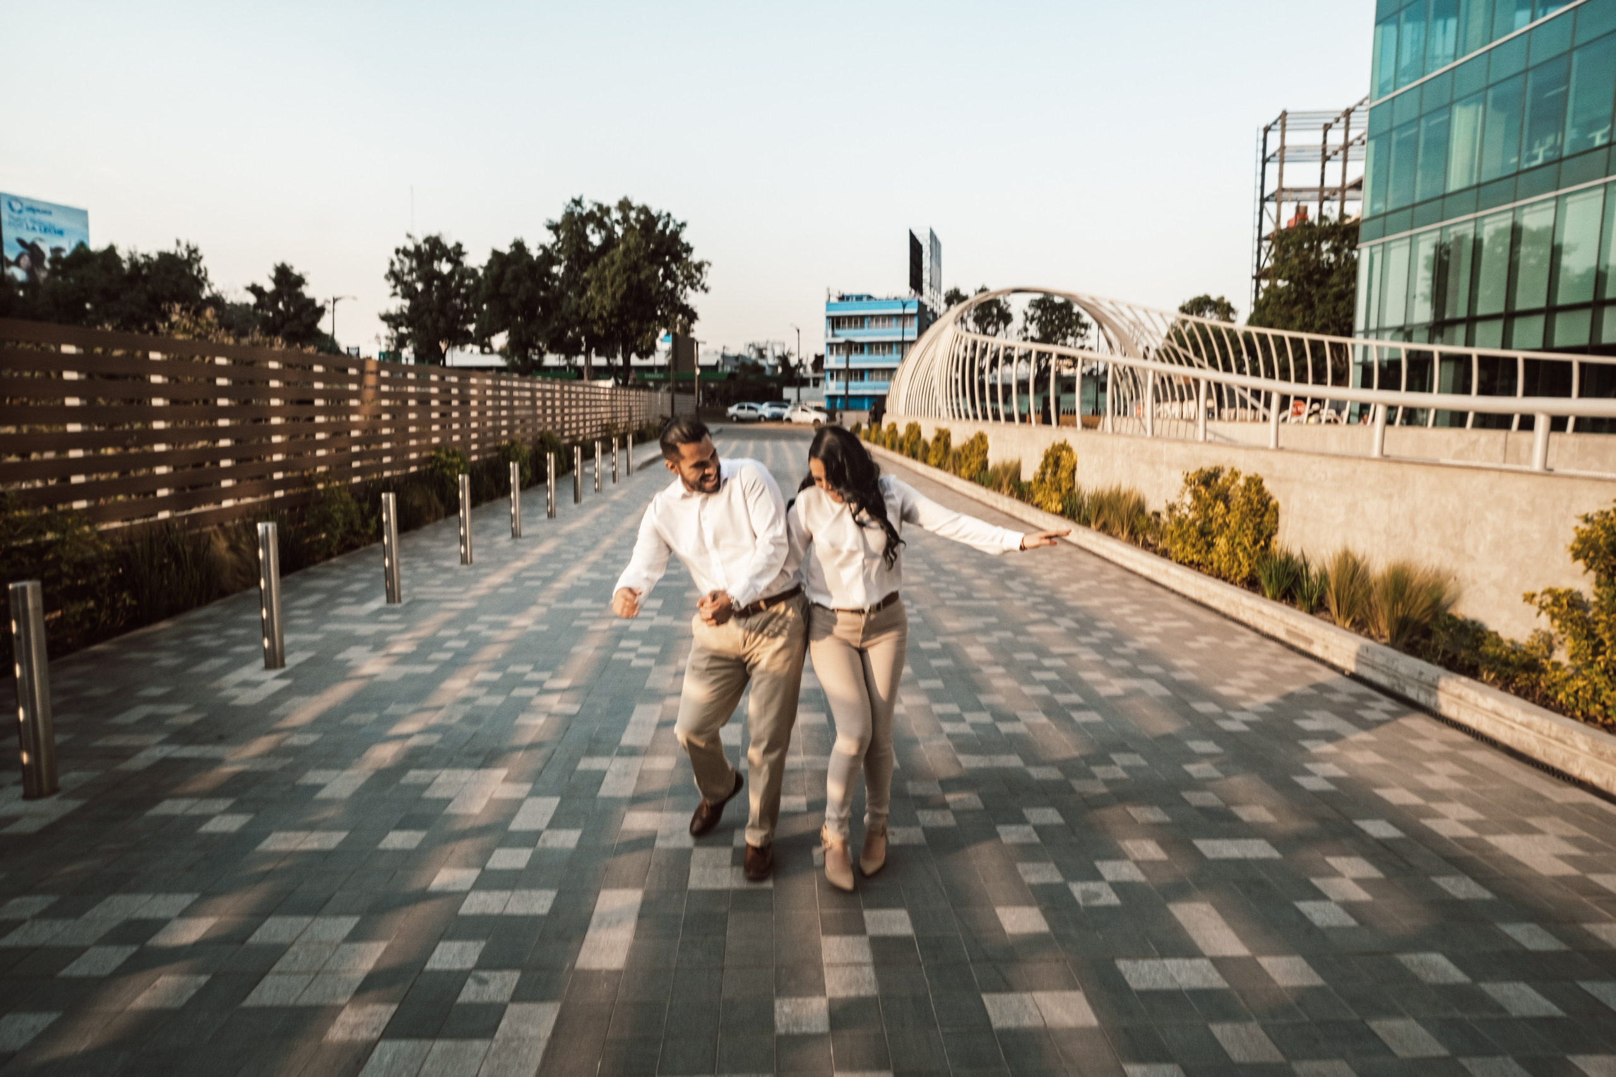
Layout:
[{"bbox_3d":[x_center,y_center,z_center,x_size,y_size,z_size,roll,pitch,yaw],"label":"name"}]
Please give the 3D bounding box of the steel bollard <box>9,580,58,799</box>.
[{"bbox_3d":[-3.212,0.632,3.725,0.103,0.900,0.103,1,6,-3],"label":"steel bollard"}]

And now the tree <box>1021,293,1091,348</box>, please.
[{"bbox_3d":[18.461,-13.435,67.590,5.600,9.603,5.600,0,8,-2],"label":"tree"}]

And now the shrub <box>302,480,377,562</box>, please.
[{"bbox_3d":[-5.449,-0.205,10.444,0.800,0.920,0.950,0,8,-2],"label":"shrub"}]

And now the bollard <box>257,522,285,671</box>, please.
[{"bbox_3d":[-3.292,0.359,5.505,0.103,0.900,0.103,1,6,-3],"label":"bollard"}]

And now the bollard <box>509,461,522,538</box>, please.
[{"bbox_3d":[-3.530,-0.462,10.846,0.103,0.900,0.103,1,6,-3],"label":"bollard"}]

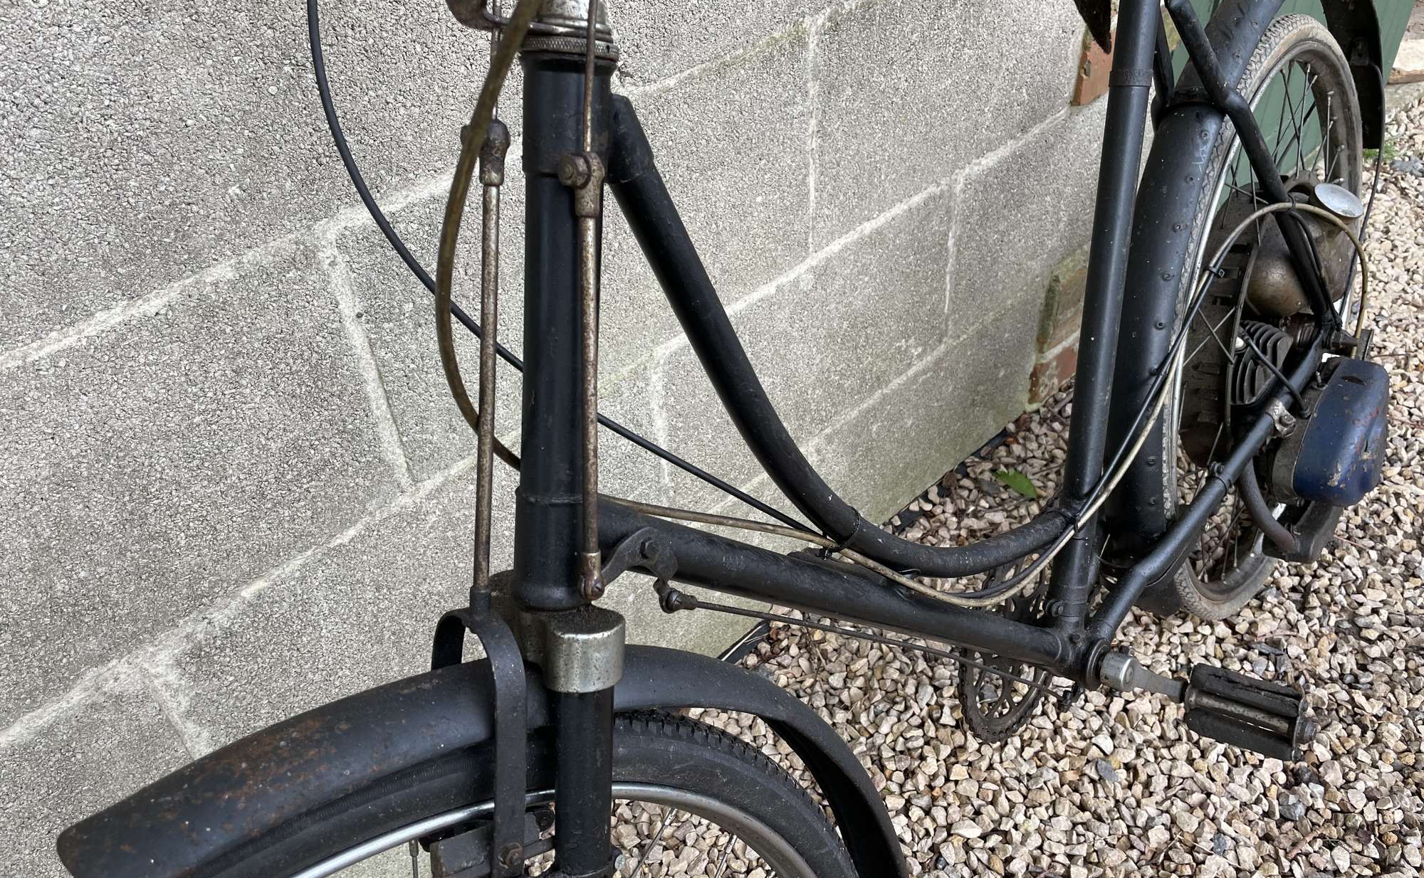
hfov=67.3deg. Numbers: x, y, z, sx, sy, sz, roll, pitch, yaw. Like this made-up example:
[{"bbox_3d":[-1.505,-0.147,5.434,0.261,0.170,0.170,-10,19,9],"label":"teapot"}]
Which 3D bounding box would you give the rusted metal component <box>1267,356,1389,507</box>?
[{"bbox_3d":[0.669,0.000,1.145,0.070,0.092,0.165,13,52,40],"label":"rusted metal component"}]

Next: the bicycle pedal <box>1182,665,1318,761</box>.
[{"bbox_3d":[0.482,0.246,0.962,0.103,0.062,0.029,13,12,40],"label":"bicycle pedal"}]

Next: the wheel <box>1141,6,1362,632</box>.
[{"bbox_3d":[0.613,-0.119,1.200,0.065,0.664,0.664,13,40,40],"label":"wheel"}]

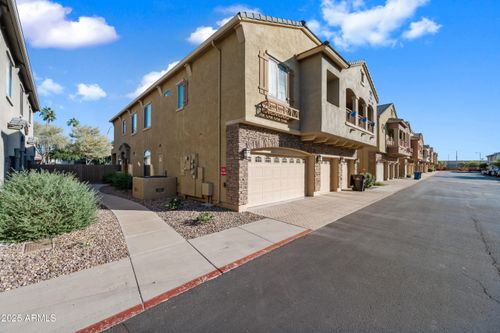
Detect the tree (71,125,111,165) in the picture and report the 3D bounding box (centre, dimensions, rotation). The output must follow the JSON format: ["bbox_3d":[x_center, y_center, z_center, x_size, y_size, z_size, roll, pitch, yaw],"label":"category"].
[{"bbox_3d":[-21.300,-2.000,26.000,4.500,7.200,4.500,0,0,-45],"label":"tree"}]

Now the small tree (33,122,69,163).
[{"bbox_3d":[-26.600,-2.150,26.000,4.300,7.500,4.300,0,0,-45],"label":"small tree"}]

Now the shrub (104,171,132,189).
[{"bbox_3d":[-10.000,0.930,14.800,1.800,1.300,2.100,0,0,-45],"label":"shrub"}]

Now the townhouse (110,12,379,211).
[{"bbox_3d":[-2.400,-2.440,18.050,13.900,8.050,21.700,0,0,-45],"label":"townhouse"}]

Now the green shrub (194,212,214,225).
[{"bbox_3d":[-1.260,1.430,5.400,0.500,0.310,0.470,0,0,0],"label":"green shrub"}]

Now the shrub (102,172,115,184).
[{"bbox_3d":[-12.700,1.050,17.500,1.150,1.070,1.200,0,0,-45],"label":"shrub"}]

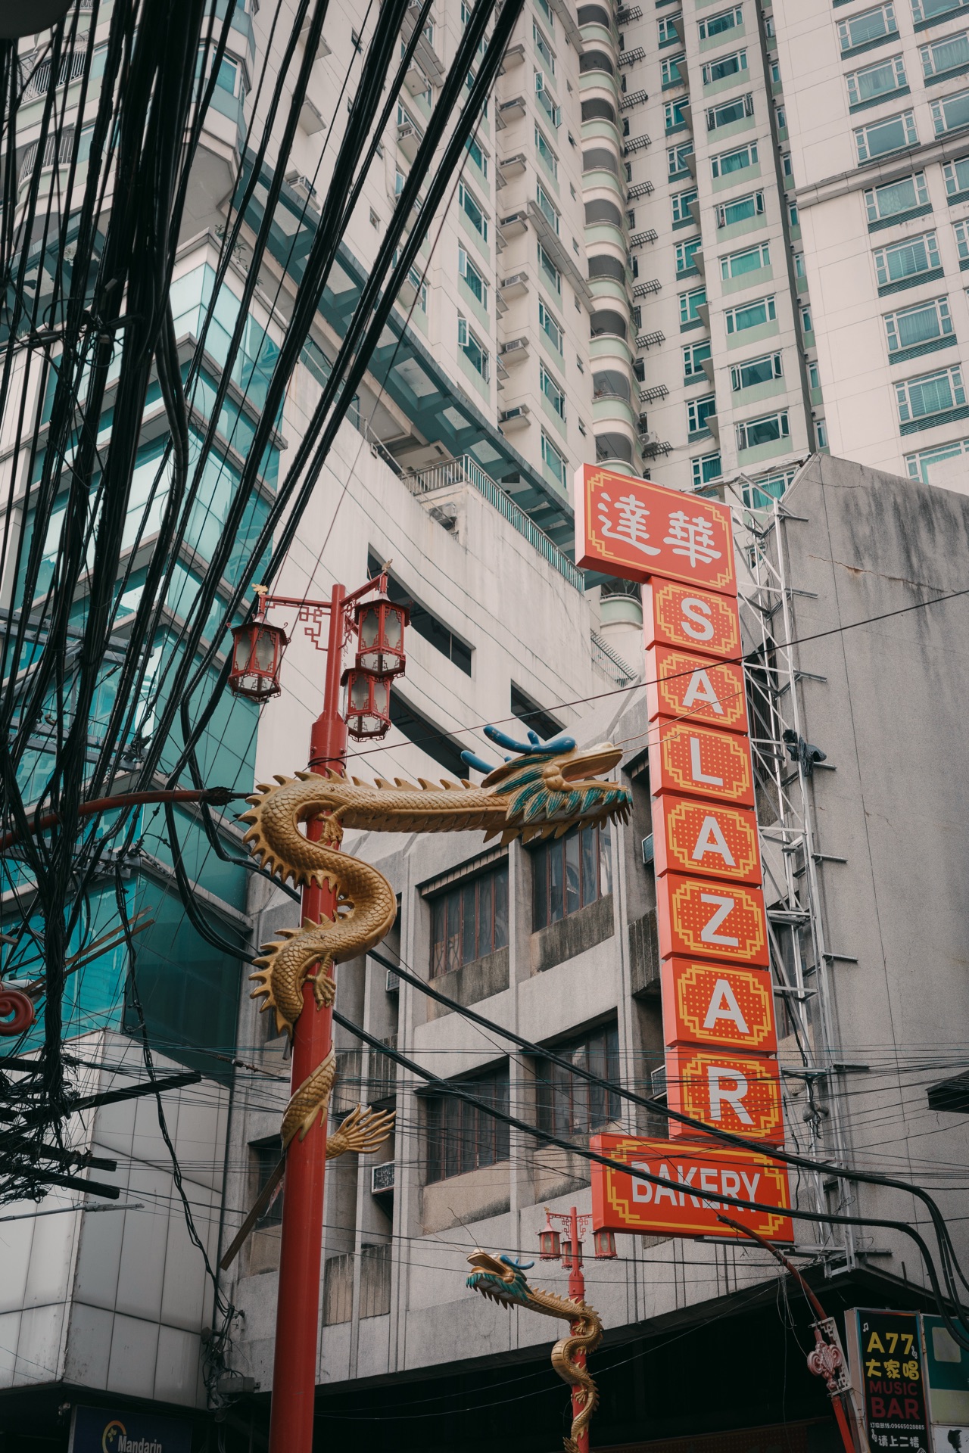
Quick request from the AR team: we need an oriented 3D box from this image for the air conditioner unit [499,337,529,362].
[{"bbox_3d":[1.084,-13.110,56.072,0.880,0.650,0.560,-13,-31,23],"label":"air conditioner unit"}]

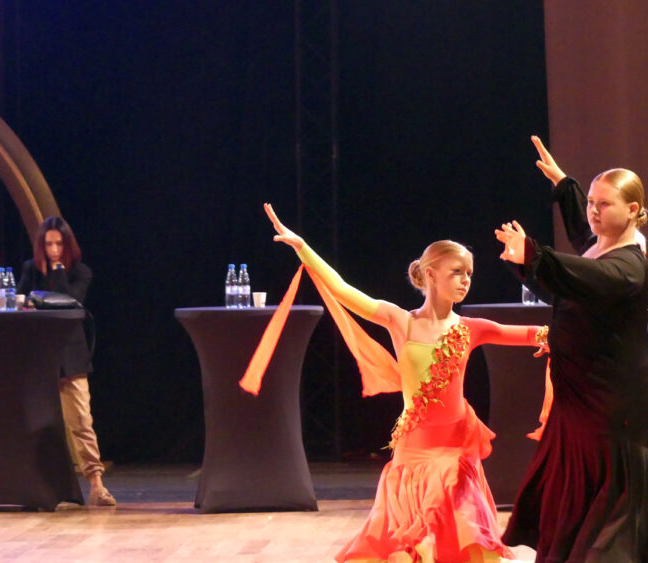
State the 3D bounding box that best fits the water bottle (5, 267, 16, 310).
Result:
[{"bbox_3d":[-1.698,0.039,23.500,0.066,0.236,0.066,-1,1,0],"label":"water bottle"}]

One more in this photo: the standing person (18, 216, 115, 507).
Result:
[{"bbox_3d":[-1.414,0.439,23.800,0.530,1.600,0.480,-1,1,6],"label":"standing person"}]

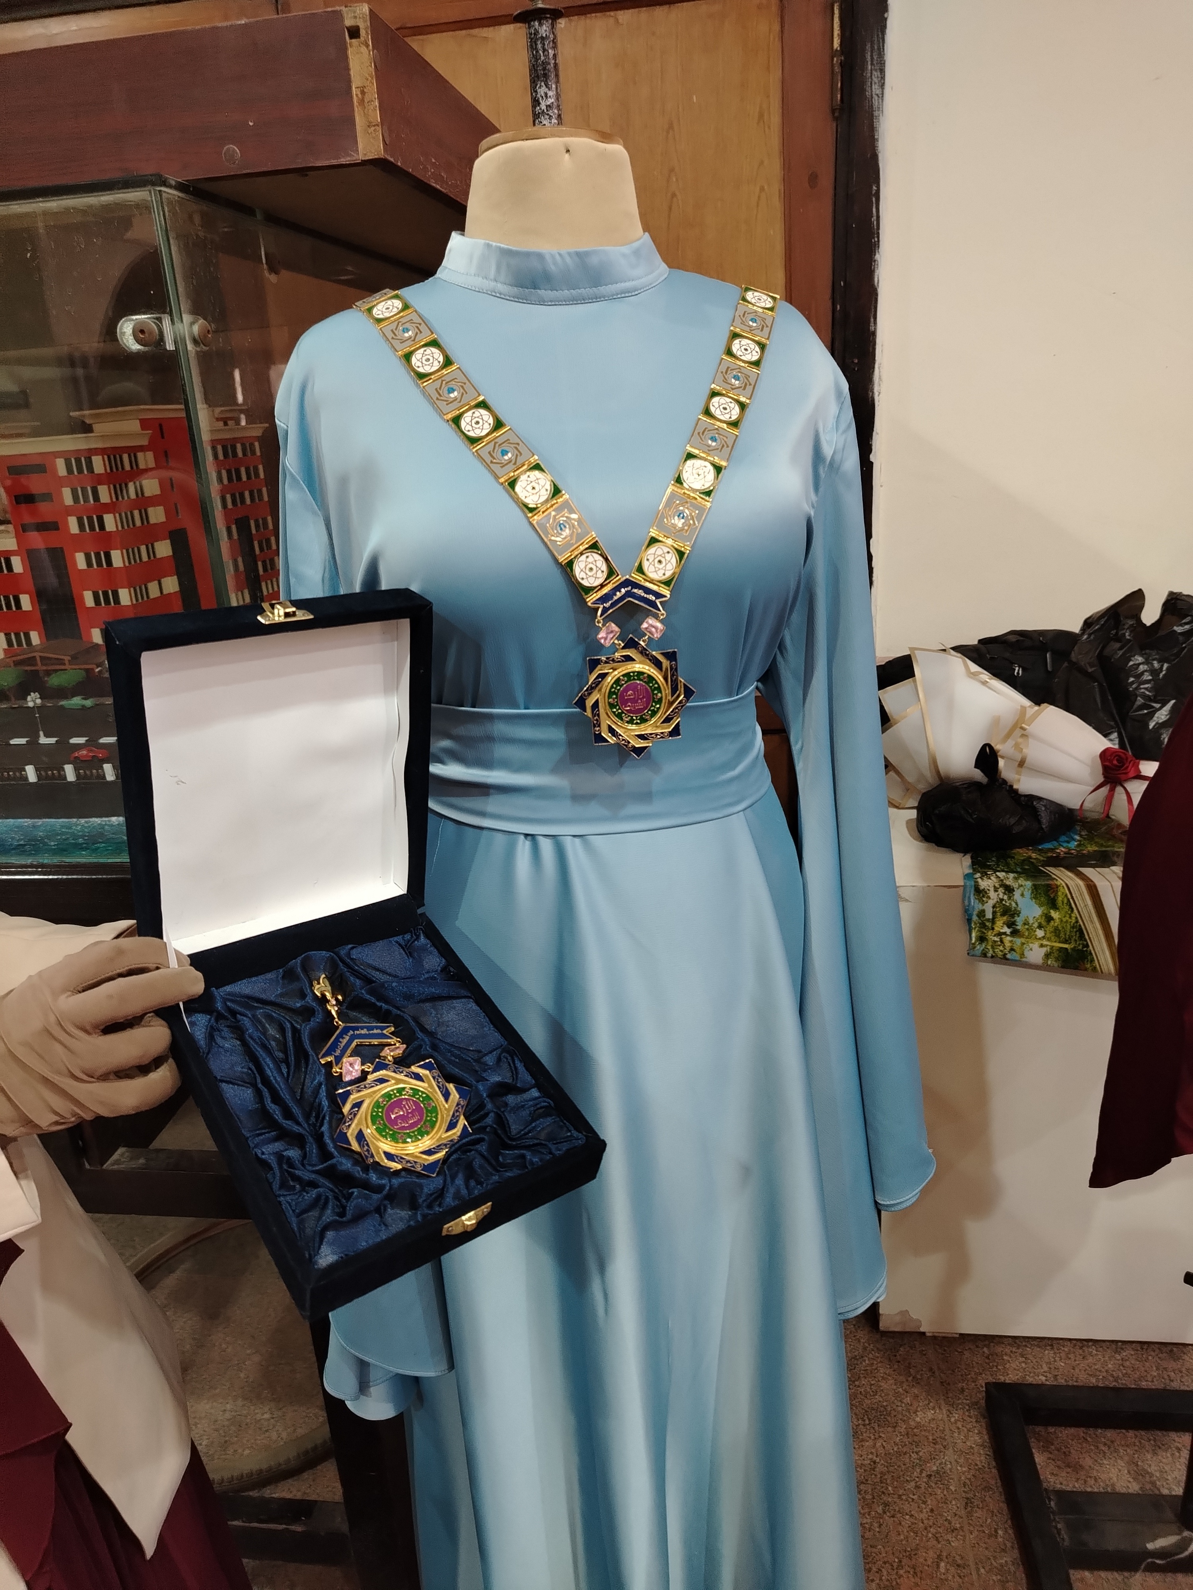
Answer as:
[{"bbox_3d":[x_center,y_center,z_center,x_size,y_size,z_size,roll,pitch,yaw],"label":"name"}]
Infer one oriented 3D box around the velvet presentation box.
[{"bbox_3d":[-0.140,0.069,0.662,0.193,0.267,0.305,-14,40,-35],"label":"velvet presentation box"}]

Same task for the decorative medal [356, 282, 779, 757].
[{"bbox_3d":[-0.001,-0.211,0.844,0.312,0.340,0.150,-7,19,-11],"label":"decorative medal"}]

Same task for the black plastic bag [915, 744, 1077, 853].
[{"bbox_3d":[0.598,-0.009,1.626,0.225,0.130,0.165,-1,19,7],"label":"black plastic bag"}]

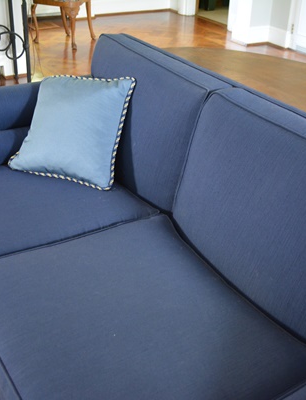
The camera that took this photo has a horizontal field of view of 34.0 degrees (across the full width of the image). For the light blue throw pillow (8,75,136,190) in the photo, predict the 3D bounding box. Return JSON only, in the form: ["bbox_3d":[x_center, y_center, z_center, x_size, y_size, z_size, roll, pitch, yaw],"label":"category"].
[{"bbox_3d":[-0.295,-0.262,1.800,0.420,0.410,0.140,10,-11,22],"label":"light blue throw pillow"}]

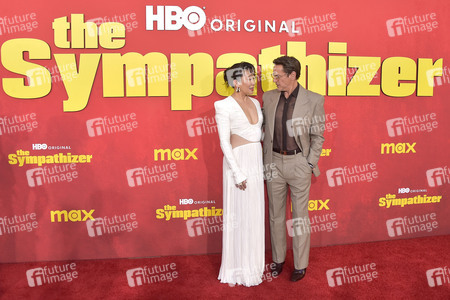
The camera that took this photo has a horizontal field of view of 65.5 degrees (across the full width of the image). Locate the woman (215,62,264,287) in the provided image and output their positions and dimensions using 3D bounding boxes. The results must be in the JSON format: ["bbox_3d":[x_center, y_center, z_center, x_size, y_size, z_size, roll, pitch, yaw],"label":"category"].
[{"bbox_3d":[0.115,0.190,2.750,0.440,1.700,0.350,-6,8,-40],"label":"woman"}]

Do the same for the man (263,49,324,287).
[{"bbox_3d":[0.530,0.156,2.790,0.540,1.760,0.360,3,7,28],"label":"man"}]

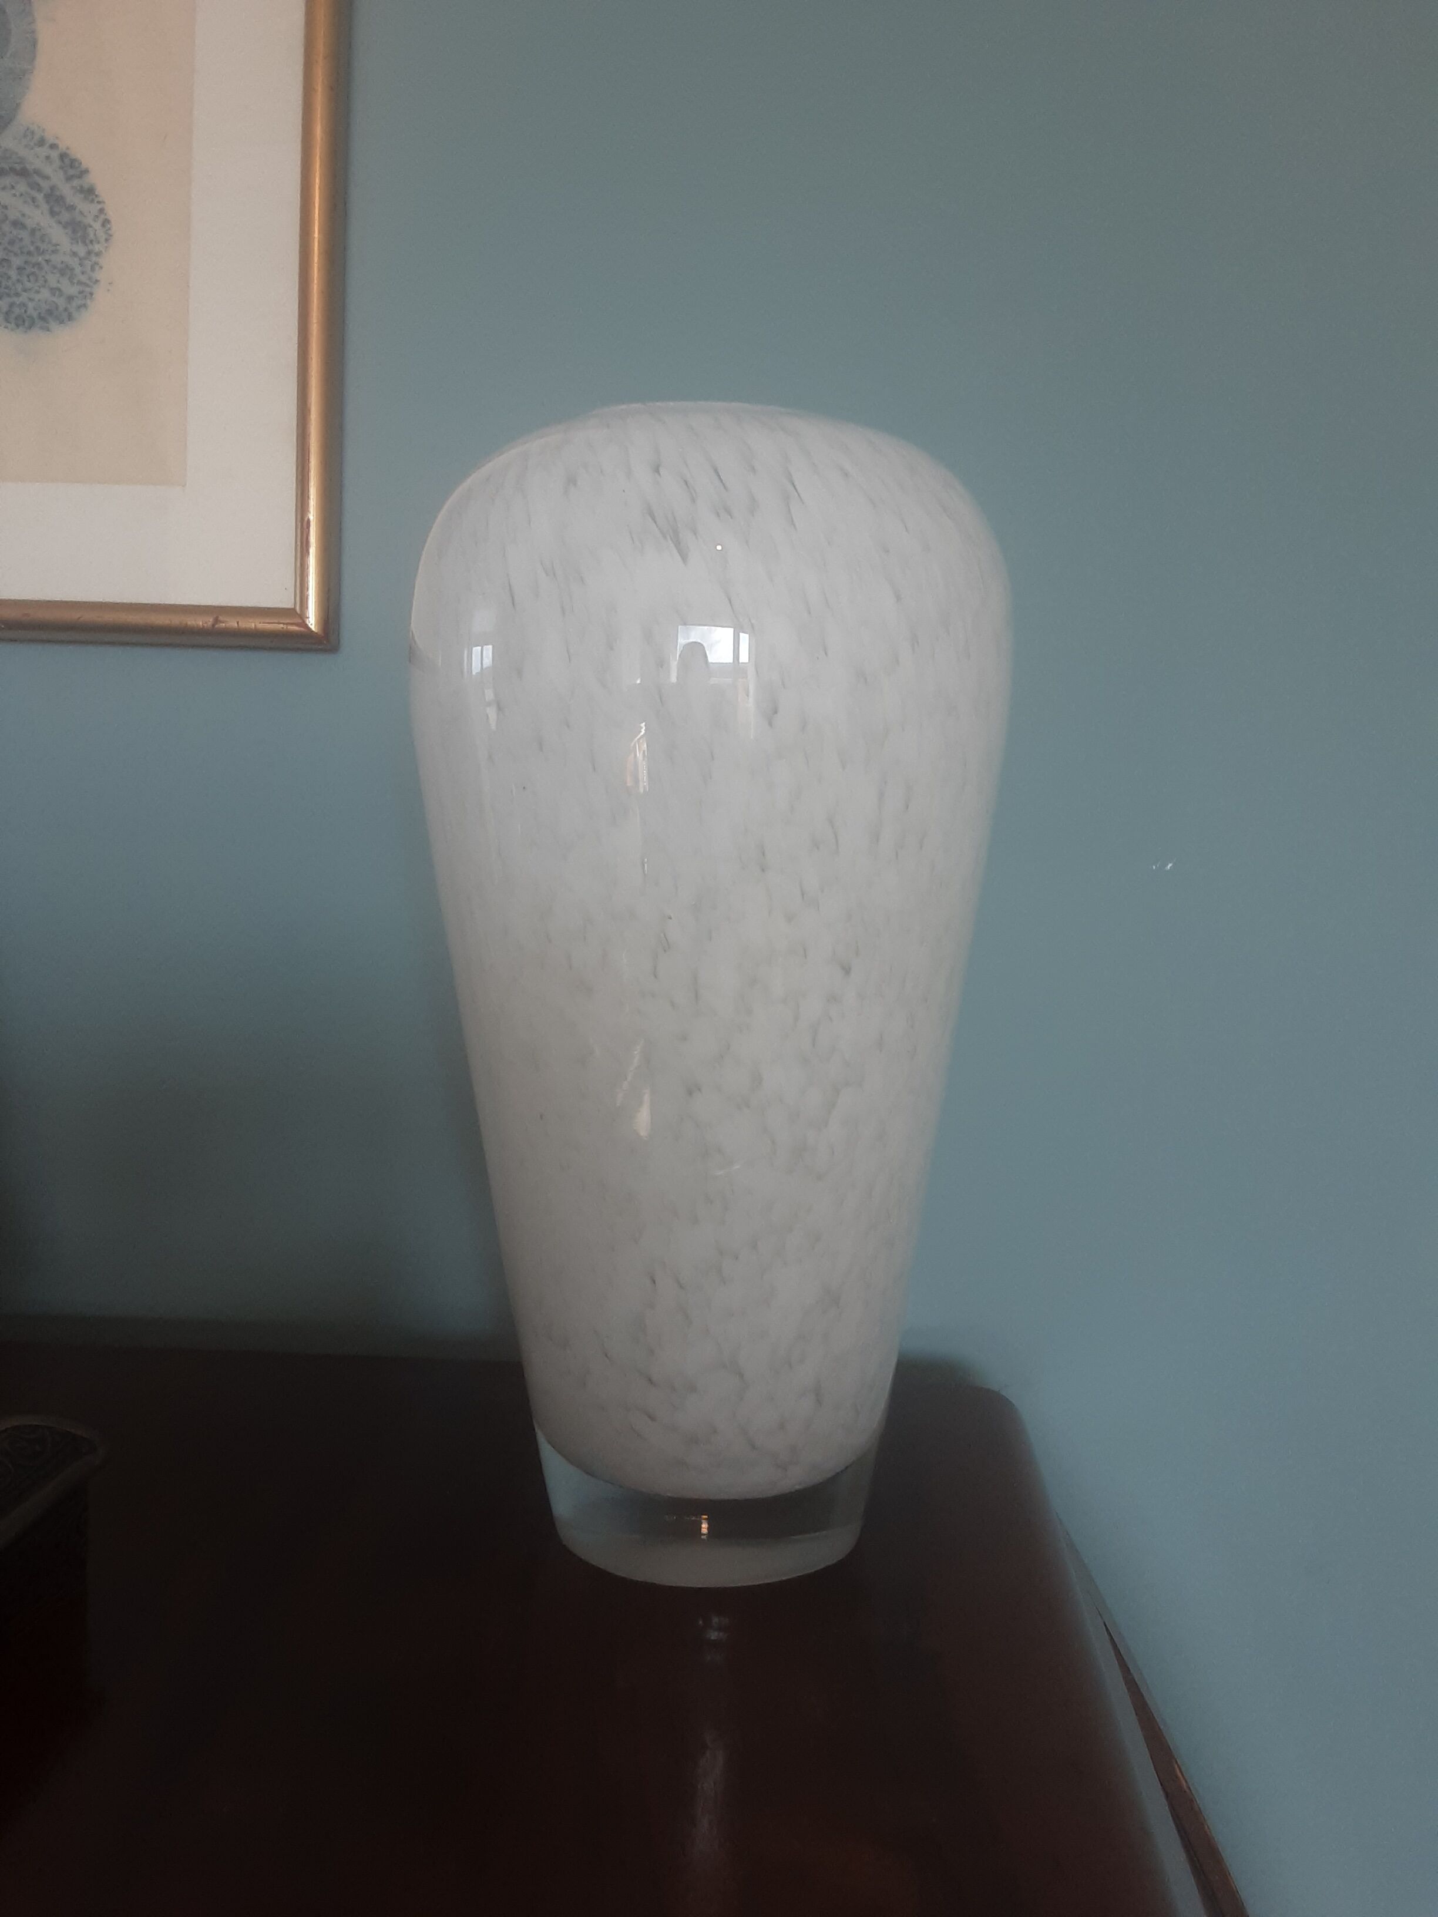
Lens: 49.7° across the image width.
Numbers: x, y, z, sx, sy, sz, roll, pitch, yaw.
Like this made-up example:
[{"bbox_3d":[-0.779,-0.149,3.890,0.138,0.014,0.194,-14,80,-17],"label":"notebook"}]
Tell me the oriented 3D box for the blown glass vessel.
[{"bbox_3d":[-0.004,0.009,0.507,0.193,0.355,0.193,1,1,0],"label":"blown glass vessel"}]

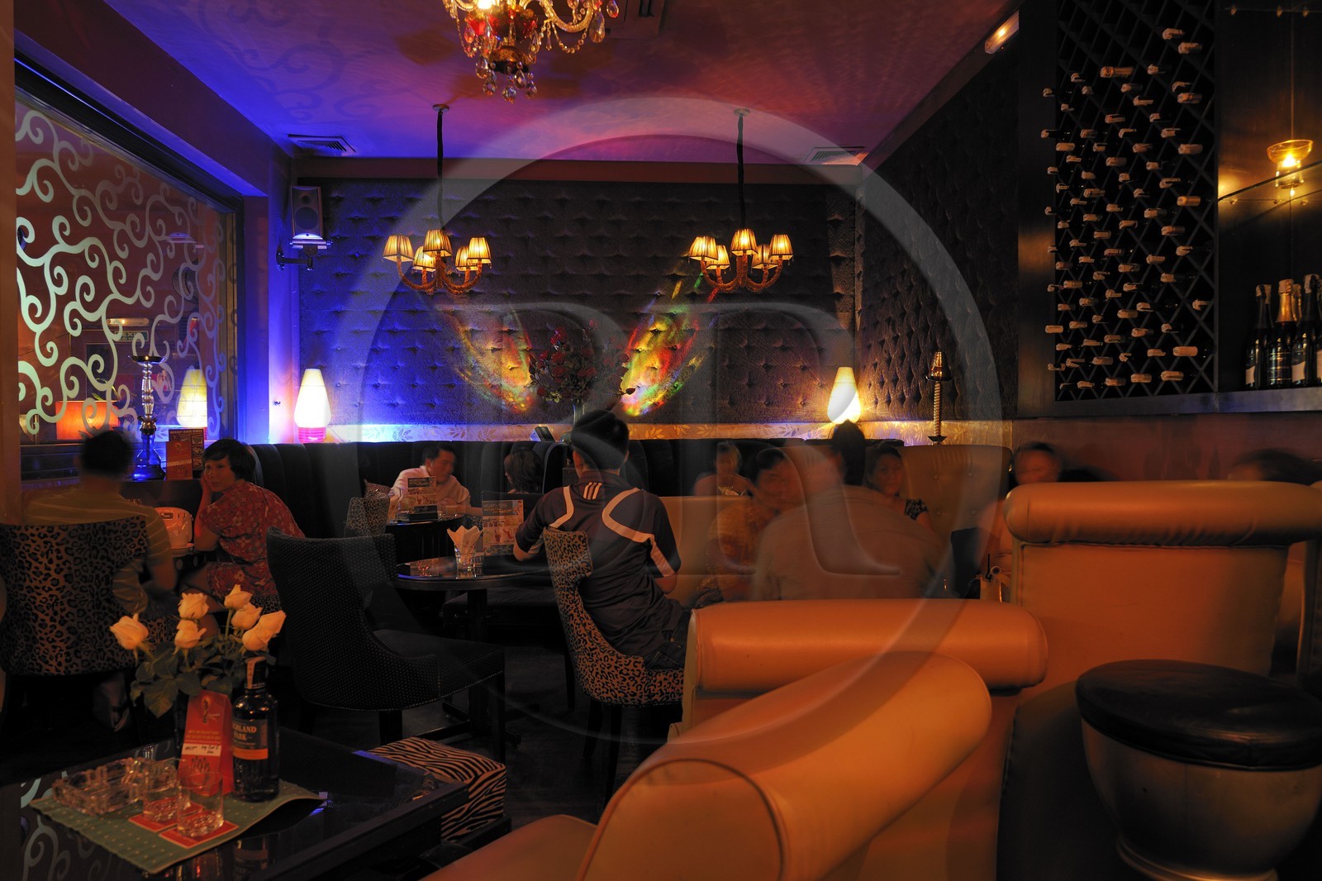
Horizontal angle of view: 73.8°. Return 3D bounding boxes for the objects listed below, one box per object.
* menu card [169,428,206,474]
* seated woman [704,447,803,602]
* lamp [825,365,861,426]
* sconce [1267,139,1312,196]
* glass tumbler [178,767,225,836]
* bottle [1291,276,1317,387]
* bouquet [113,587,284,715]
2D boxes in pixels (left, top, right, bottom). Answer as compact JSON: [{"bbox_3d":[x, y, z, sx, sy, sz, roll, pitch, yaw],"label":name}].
[{"bbox_3d":[-2.424,0.053,4.500,0.178,0.216,0.050,0,0,-12],"label":"menu card"},{"bbox_3d":[0.560,0.620,3.800,0.750,1.210,0.520,0,1,21],"label":"seated woman"},{"bbox_3d":[1.273,-0.254,6.100,0.235,0.500,0.235,0,1,-3],"label":"lamp"},{"bbox_3d":[1.758,-0.768,2.460,0.104,0.135,0.104,0,0,2],"label":"sconce"},{"bbox_3d":[-0.791,0.620,1.511,0.074,0.096,0.074,0,1,-4],"label":"glass tumbler"},{"bbox_3d":[1.753,-0.293,2.380,0.089,0.312,0.089,0,0,2],"label":"bottle"},{"bbox_3d":[-0.957,0.436,1.820,0.340,0.265,0.270,0,0,0],"label":"bouquet"}]

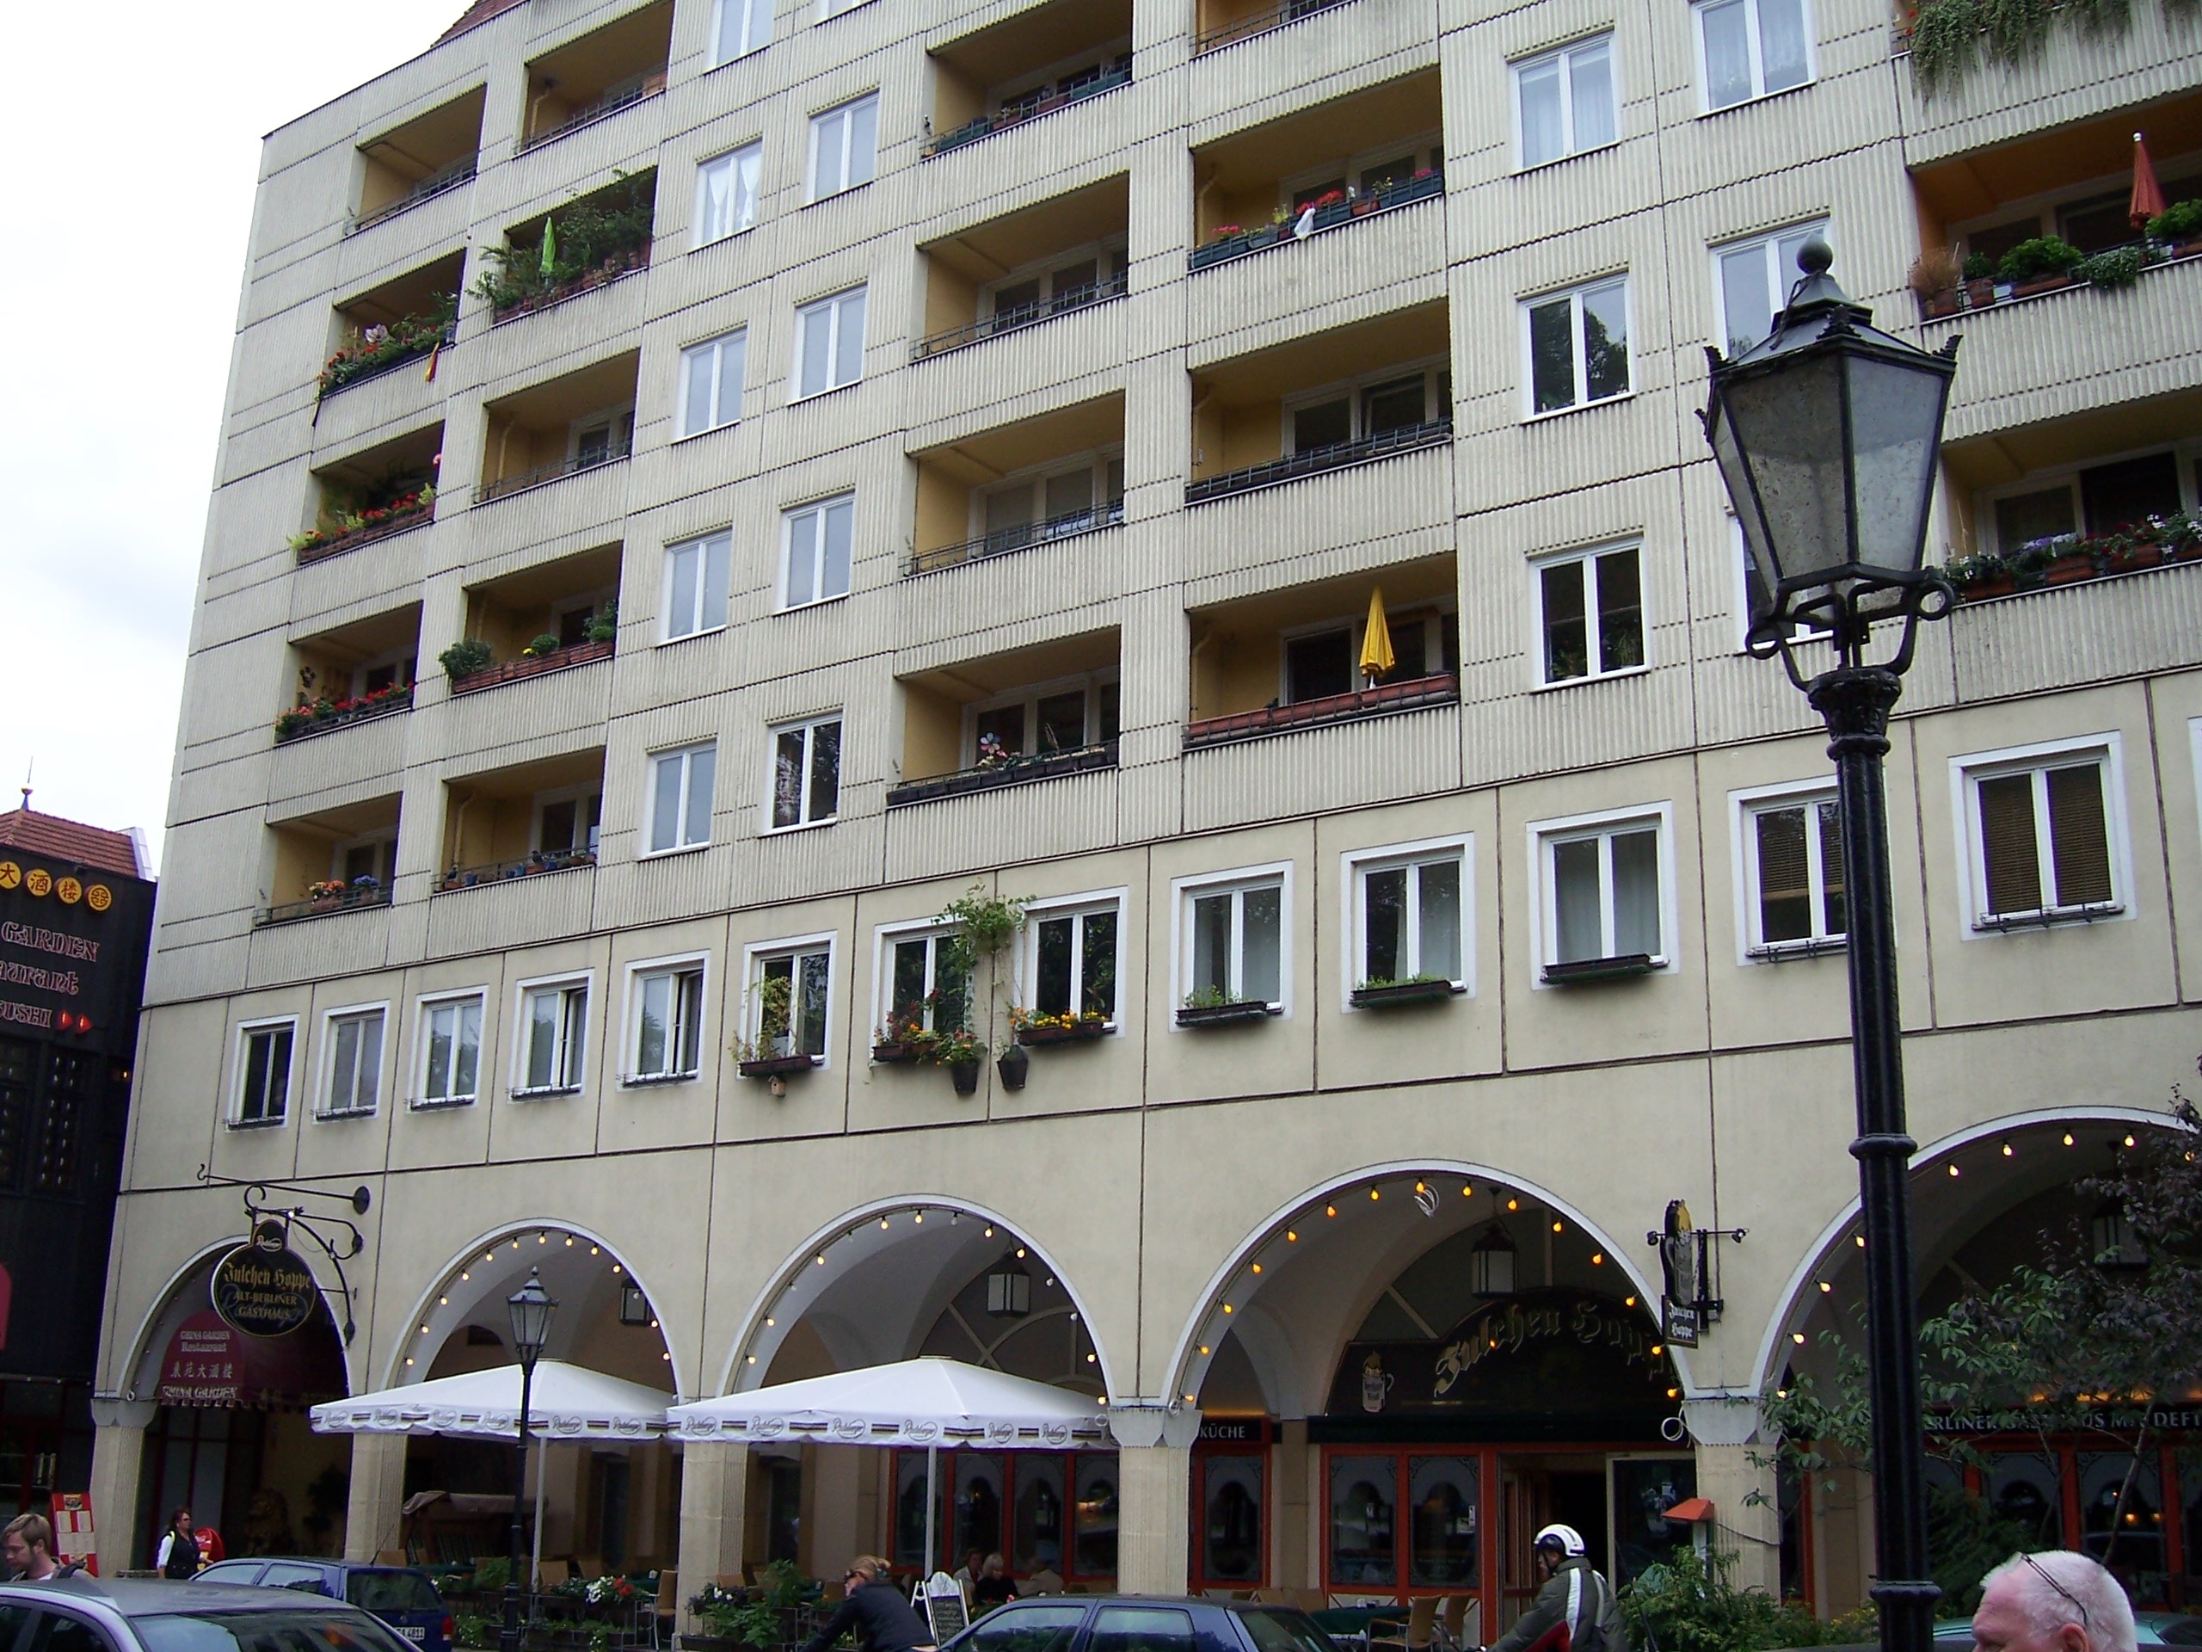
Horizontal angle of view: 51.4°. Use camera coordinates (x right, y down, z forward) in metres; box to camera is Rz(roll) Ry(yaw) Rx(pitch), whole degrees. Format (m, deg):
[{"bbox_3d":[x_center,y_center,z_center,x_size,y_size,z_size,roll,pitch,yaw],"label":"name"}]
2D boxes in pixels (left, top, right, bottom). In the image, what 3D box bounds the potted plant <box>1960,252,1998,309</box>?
[{"bbox_3d":[7.885,-4.862,20.602,0.280,0.480,0.270,-10,-19,33],"label":"potted plant"}]

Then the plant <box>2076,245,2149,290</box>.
[{"bbox_3d":[8.723,-4.849,19.847,0.550,0.360,0.350,-10,-19,33],"label":"plant"}]

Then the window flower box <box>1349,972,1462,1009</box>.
[{"bbox_3d":[2.878,1.558,21.833,1.030,0.250,0.240,-10,-20,33],"label":"window flower box"}]

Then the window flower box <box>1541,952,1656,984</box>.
[{"bbox_3d":[4.528,1.310,20.848,1.020,0.160,0.200,-10,-19,33],"label":"window flower box"}]

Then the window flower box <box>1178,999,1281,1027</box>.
[{"bbox_3d":[1.253,1.887,23.009,1.050,0.160,0.200,-10,-19,33],"label":"window flower box"}]

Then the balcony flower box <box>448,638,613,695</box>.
[{"bbox_3d":[-7.610,-2.132,30.900,3.220,0.220,0.200,-10,-19,34],"label":"balcony flower box"}]

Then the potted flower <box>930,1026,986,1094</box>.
[{"bbox_3d":[-1.527,2.526,24.638,0.500,0.700,0.360,-10,-20,33],"label":"potted flower"}]

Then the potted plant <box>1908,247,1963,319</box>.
[{"bbox_3d":[7.587,-4.890,20.820,0.420,0.620,0.400,-10,-19,33],"label":"potted plant"}]

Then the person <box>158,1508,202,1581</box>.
[{"bbox_3d":[-10.777,8.763,26.515,0.450,1.660,0.500,-6,-18,22],"label":"person"}]

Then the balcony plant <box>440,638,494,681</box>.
[{"bbox_3d":[-8.785,-2.274,31.633,0.680,0.490,0.540,-10,-19,34],"label":"balcony plant"}]

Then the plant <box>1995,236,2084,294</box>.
[{"bbox_3d":[8.338,-4.952,20.312,0.680,0.480,0.320,-10,-19,33],"label":"plant"}]

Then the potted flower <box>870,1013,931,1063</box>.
[{"bbox_3d":[-2.168,2.375,25.264,0.800,0.400,0.250,-10,-19,33],"label":"potted flower"}]

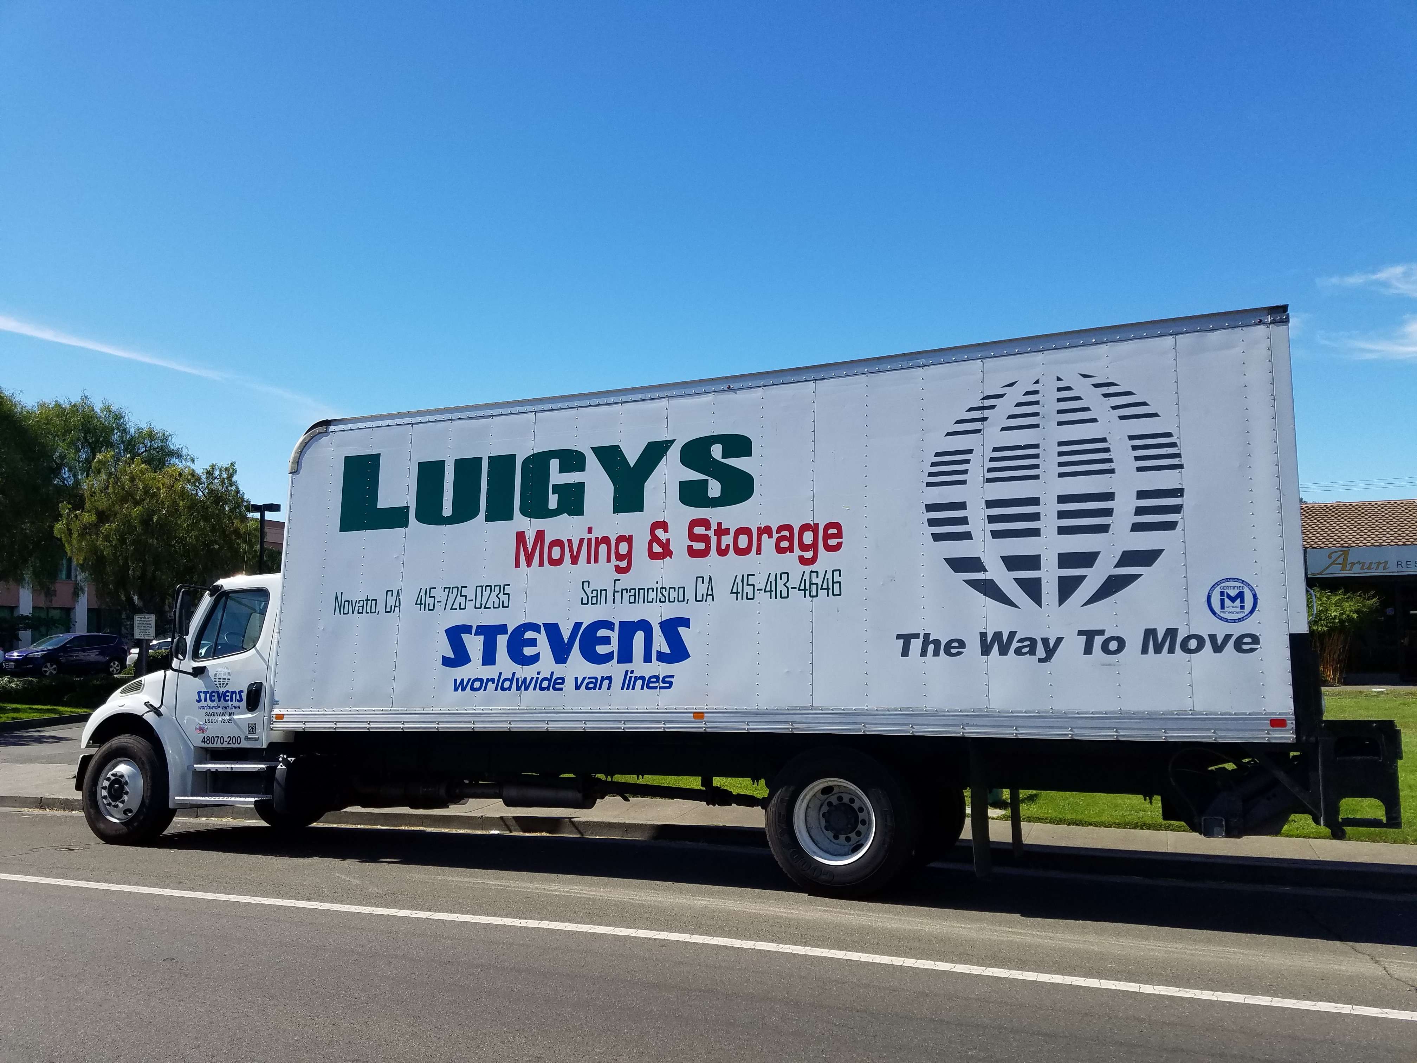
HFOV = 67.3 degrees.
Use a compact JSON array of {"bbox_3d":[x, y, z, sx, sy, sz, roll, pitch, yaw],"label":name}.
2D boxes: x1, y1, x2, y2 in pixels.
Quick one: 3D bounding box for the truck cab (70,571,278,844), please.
[{"bbox_3d":[-4.752,1.847,11.120,2.670,2.540,2.420,-3,-12,22],"label":"truck cab"}]

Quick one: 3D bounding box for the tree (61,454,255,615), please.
[{"bbox_3d":[-20.836,1.279,39.585,6.800,8.300,6.600,2,-6,-27],"label":"tree"}]

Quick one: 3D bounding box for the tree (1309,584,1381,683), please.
[{"bbox_3d":[13.847,2.310,23.500,1.950,2.250,1.850,-3,-6,23],"label":"tree"}]

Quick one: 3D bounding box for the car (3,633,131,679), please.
[{"bbox_3d":[-24.434,4.737,40.622,1.860,1.680,4.520,-3,-6,23],"label":"car"}]

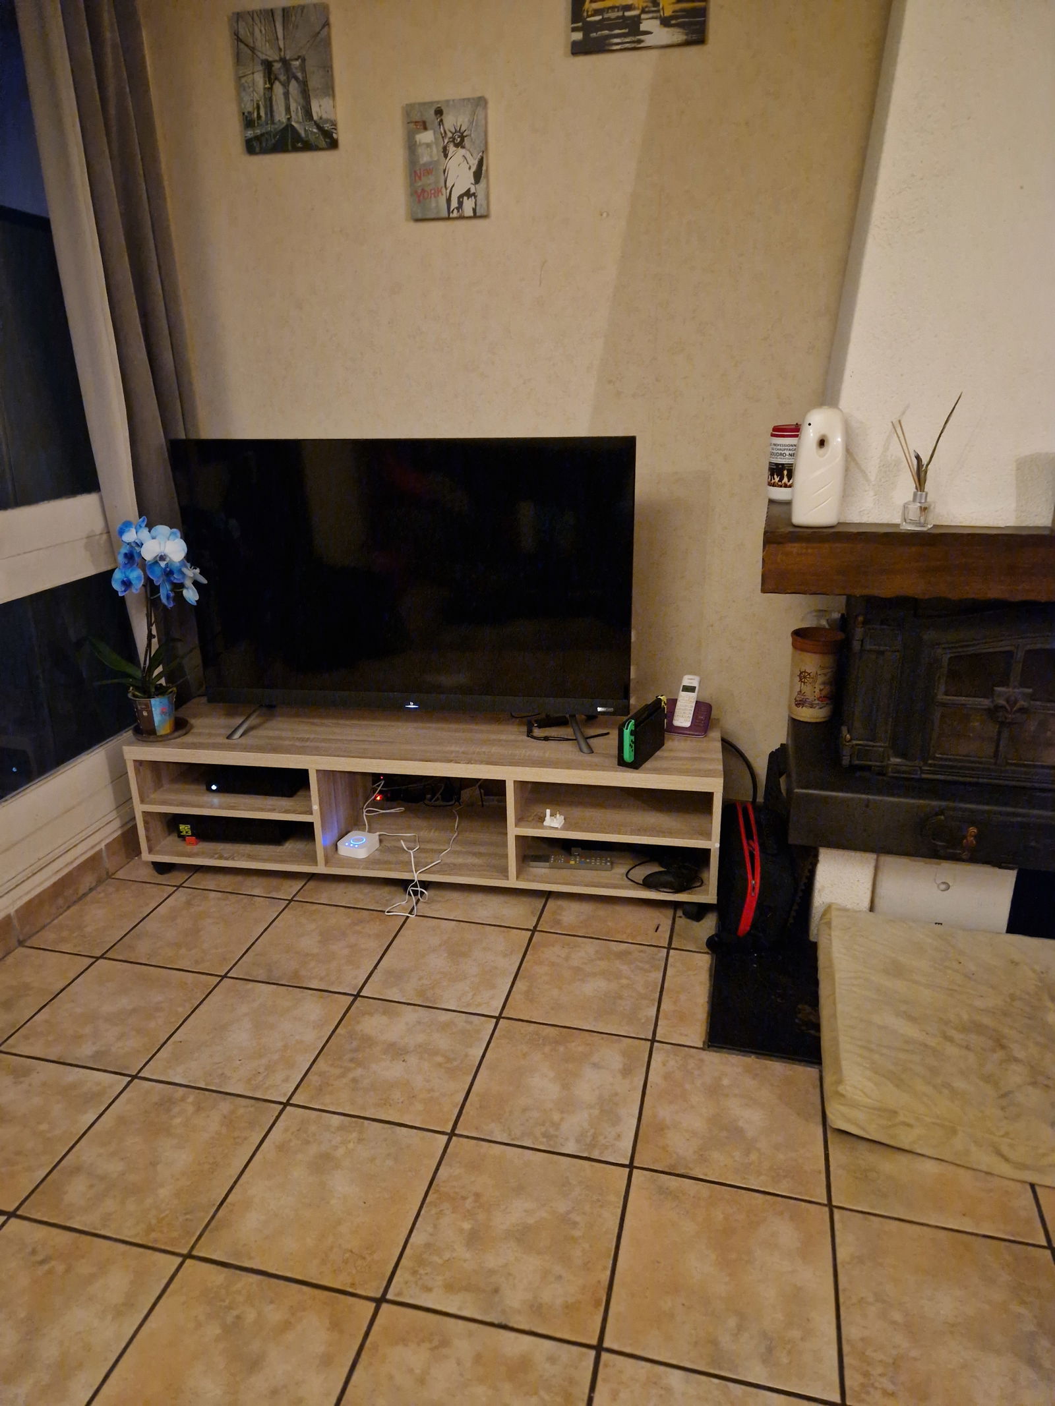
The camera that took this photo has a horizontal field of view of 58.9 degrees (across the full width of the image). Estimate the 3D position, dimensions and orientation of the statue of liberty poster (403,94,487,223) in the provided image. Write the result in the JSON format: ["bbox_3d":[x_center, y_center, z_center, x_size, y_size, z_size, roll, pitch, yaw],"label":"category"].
[{"bbox_3d":[-0.198,-1.364,2.353,0.201,0.259,0.020,3,21,11],"label":"statue of liberty poster"}]

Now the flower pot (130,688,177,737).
[{"bbox_3d":[-1.031,0.028,2.591,0.122,0.100,0.122,-1,20,0],"label":"flower pot"}]

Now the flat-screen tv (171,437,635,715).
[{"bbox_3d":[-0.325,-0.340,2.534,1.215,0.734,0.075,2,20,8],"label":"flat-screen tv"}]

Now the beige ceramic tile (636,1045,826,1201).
[{"bbox_3d":[0.391,0.786,1.776,0.333,0.010,0.333,4,21,14],"label":"beige ceramic tile"}]

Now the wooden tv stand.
[{"bbox_3d":[-0.270,0.273,2.658,1.593,0.410,0.413,2,20,10],"label":"wooden tv stand"}]

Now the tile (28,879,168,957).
[{"bbox_3d":[-1.127,0.571,2.498,0.220,0.010,0.333,4,21,13],"label":"tile"}]

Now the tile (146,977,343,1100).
[{"bbox_3d":[-0.598,0.726,2.036,0.333,0.010,0.333,4,21,13],"label":"tile"}]

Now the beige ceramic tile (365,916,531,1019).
[{"bbox_3d":[-0.186,0.634,2.267,0.333,0.010,0.333,4,21,13],"label":"beige ceramic tile"}]

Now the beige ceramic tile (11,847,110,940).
[{"bbox_3d":[-1.245,0.510,2.502,0.010,0.085,0.327,5,21,16],"label":"beige ceramic tile"}]

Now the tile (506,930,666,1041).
[{"bbox_3d":[0.146,0.657,2.195,0.333,0.010,0.333,4,21,13],"label":"tile"}]

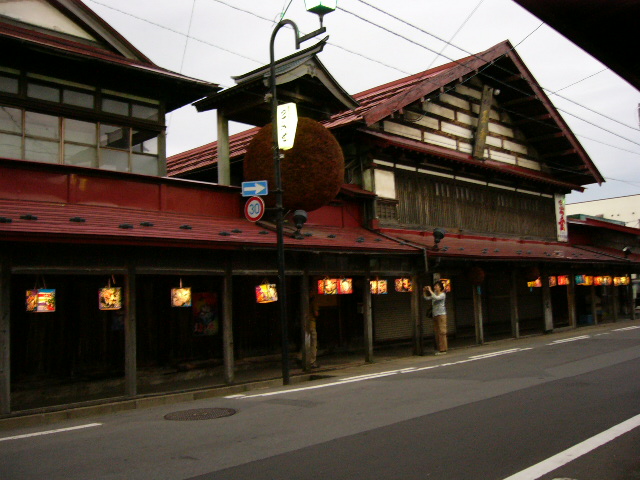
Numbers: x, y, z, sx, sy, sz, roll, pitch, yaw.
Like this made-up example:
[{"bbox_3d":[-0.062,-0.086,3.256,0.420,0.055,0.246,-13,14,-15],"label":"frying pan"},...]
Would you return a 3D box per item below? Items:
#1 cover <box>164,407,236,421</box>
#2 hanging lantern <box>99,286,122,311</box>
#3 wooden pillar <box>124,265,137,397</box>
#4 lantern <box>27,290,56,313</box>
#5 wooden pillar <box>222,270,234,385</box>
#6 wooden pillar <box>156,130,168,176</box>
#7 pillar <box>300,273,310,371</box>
[{"bbox_3d":[-1.589,2.307,8.604,0.940,0.040,0.940,-3,-5,0],"label":"cover"},{"bbox_3d":[-3.173,0.886,9.800,0.325,0.335,0.325,0,-6,-23],"label":"hanging lantern"},{"bbox_3d":[-2.914,1.385,9.950,0.115,2.005,0.115,2,-7,-45],"label":"wooden pillar"},{"bbox_3d":[-3.905,0.852,9.073,0.290,0.315,0.290,-6,-6,35],"label":"lantern"},{"bbox_3d":[-1.588,1.474,11.264,0.112,2.011,0.112,2,-7,-45],"label":"wooden pillar"},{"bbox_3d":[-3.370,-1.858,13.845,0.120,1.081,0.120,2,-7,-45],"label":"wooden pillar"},{"bbox_3d":[-0.291,1.572,12.549,0.105,1.884,0.105,2,-7,-45],"label":"pillar"}]

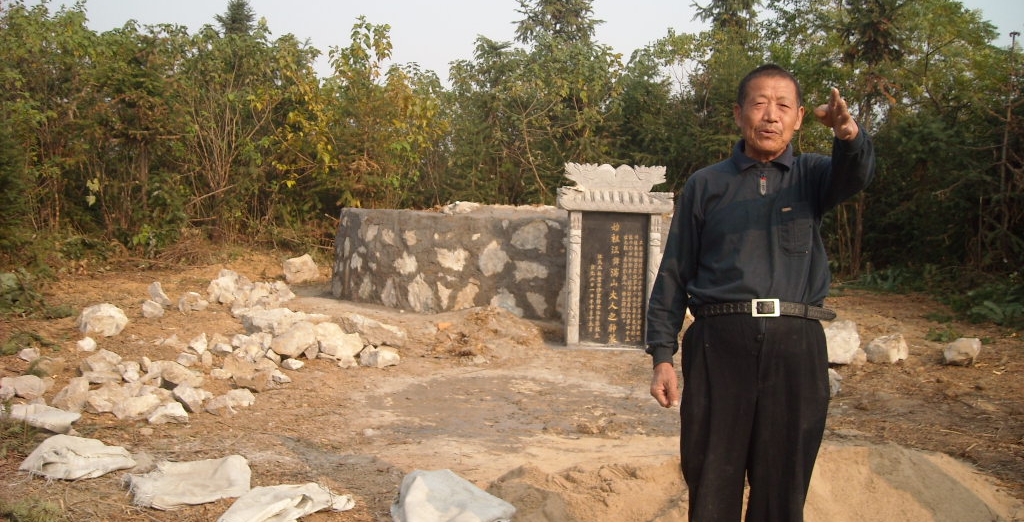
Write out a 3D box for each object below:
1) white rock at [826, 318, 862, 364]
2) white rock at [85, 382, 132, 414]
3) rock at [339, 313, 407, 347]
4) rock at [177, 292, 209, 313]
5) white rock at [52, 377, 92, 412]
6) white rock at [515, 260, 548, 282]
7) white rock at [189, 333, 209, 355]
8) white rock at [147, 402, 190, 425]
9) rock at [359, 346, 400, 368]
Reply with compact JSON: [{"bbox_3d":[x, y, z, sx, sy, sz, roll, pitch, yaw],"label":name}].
[{"bbox_3d":[2.348,0.585,7.469,0.299,0.306,0.252,3,5,18],"label":"white rock"},{"bbox_3d":[-2.114,0.714,5.427,0.230,0.134,0.169,-1,5,-21],"label":"white rock"},{"bbox_3d":[-1.055,0.526,7.830,0.509,0.241,0.280,2,5,12],"label":"rock"},{"bbox_3d":[-2.896,0.376,9.386,0.272,0.181,0.218,0,5,-17],"label":"rock"},{"bbox_3d":[-2.271,0.690,5.351,0.179,0.167,0.161,1,7,0],"label":"white rock"},{"bbox_3d":[0.169,0.081,8.950,0.260,0.166,0.130,3,5,25],"label":"white rock"},{"bbox_3d":[-2.137,0.569,7.059,0.129,0.145,0.102,0,5,-17],"label":"white rock"},{"bbox_3d":[-1.703,0.756,5.135,0.182,0.106,0.146,1,7,0],"label":"white rock"},{"bbox_3d":[-0.905,0.652,7.071,0.273,0.134,0.205,0,5,-7],"label":"rock"}]

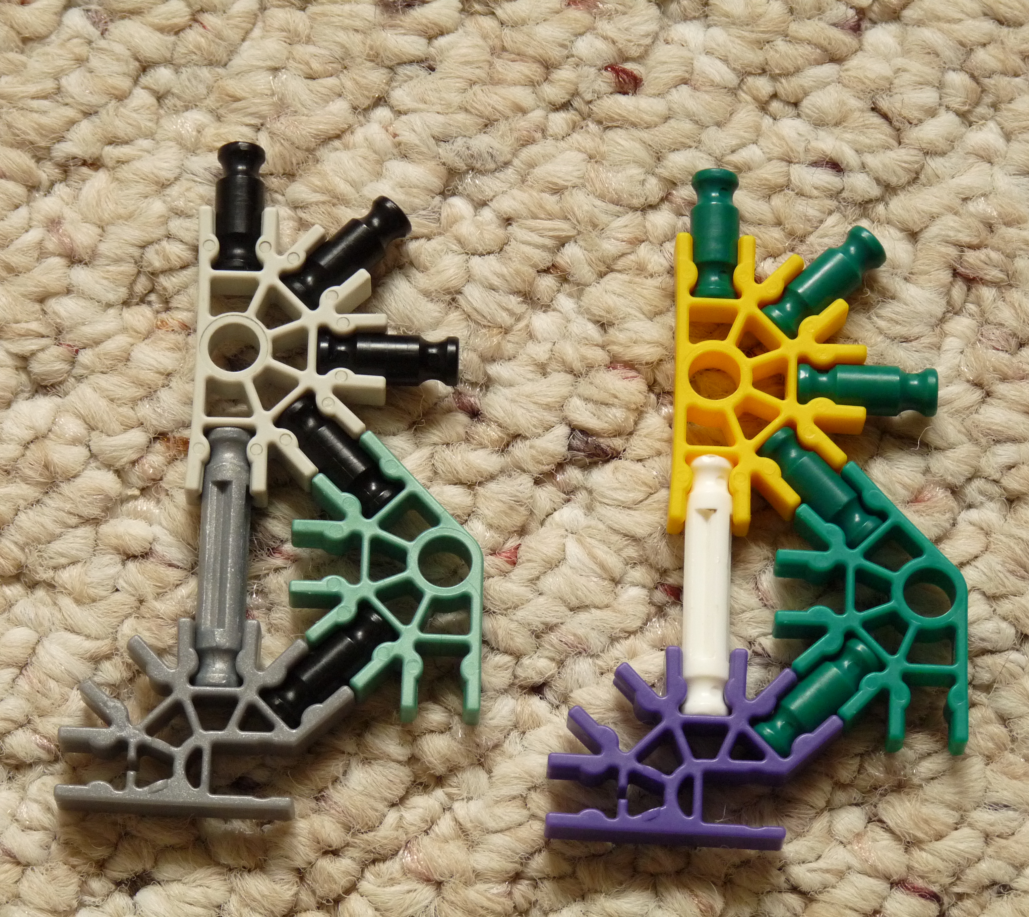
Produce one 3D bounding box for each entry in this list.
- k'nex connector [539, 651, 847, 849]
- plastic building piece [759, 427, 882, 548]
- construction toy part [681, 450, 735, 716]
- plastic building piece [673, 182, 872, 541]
[{"bbox_3d":[0.021,0.034,0.579,0.035,0.006,0.023,2,70,0],"label":"k'nex connector"},{"bbox_3d":[0.037,0.004,0.591,0.006,0.006,0.017,-42,76,-14],"label":"plastic building piece"},{"bbox_3d":[0.024,0.016,0.586,0.006,0.006,0.033,2,70,0],"label":"construction toy part"},{"bbox_3d":[0.031,-0.010,0.595,0.023,0.006,0.040,2,70,0],"label":"plastic building piece"}]

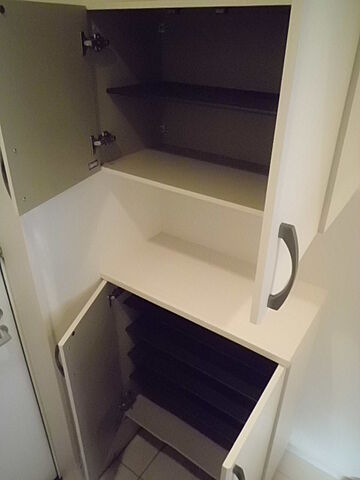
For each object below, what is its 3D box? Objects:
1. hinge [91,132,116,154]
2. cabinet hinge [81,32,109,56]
[{"bbox_3d":[-0.245,-0.312,1.171,0.030,0.062,0.096,18,34,28],"label":"hinge"},{"bbox_3d":[-0.239,-0.561,1.033,0.030,0.061,0.095,18,34,28],"label":"cabinet hinge"}]

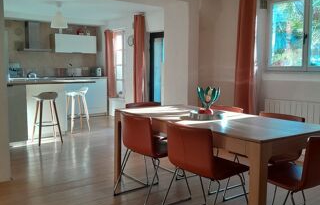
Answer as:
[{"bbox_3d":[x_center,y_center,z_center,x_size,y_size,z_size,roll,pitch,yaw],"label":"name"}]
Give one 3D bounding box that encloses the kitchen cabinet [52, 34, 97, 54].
[{"bbox_3d":[-2.135,-1.445,8.028,1.000,0.430,0.380,-3,7,-30],"label":"kitchen cabinet"}]

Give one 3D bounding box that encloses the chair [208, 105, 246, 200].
[{"bbox_3d":[0.516,0.445,3.287,0.500,0.770,0.490,-4,7,-36],"label":"chair"}]

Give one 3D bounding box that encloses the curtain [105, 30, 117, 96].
[{"bbox_3d":[-1.175,-0.921,7.628,0.130,1.570,0.450,-3,7,-30],"label":"curtain"}]

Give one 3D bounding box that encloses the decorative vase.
[{"bbox_3d":[0.418,-0.021,2.777,0.200,0.235,0.200,0,6,0],"label":"decorative vase"}]

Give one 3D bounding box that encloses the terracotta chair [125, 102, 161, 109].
[{"bbox_3d":[-0.086,0.417,3.530,0.490,0.770,0.500,-4,7,-36],"label":"terracotta chair"}]

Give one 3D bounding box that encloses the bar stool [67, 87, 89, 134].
[{"bbox_3d":[-1.531,0.140,5.948,0.430,0.810,0.430,-3,7,-30],"label":"bar stool"}]

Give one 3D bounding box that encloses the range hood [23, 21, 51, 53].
[{"bbox_3d":[-2.889,-1.555,7.501,0.600,0.680,0.480,-3,7,-30],"label":"range hood"}]

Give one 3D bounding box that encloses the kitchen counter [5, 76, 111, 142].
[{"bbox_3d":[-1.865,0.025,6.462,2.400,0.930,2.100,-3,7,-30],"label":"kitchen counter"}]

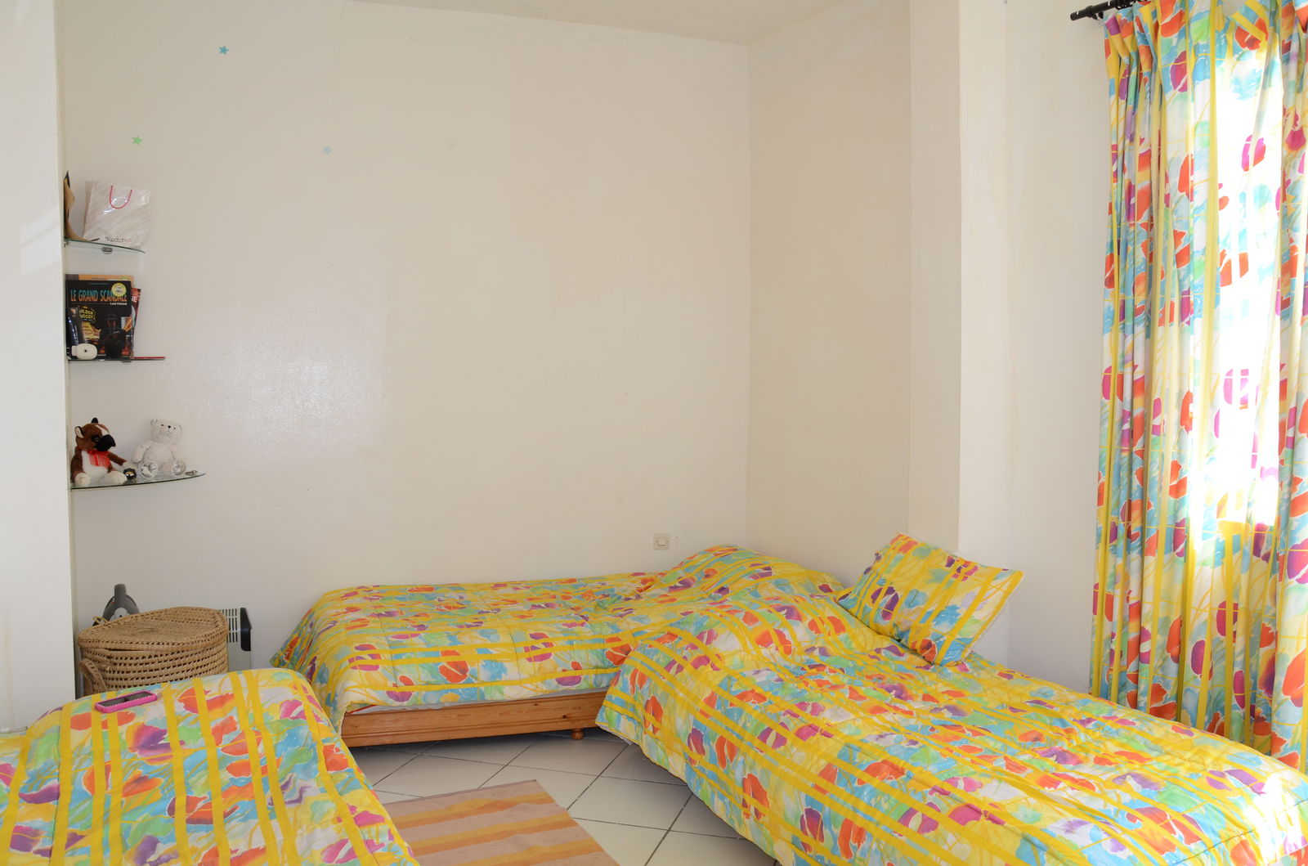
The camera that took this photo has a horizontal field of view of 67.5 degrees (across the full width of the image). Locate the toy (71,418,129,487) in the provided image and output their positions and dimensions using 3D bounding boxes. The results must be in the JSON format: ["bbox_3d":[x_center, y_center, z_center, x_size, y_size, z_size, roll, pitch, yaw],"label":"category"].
[{"bbox_3d":[-2.116,0.072,3.740,0.170,0.250,0.180,2,3,44],"label":"toy"}]

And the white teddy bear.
[{"bbox_3d":[-1.951,0.063,3.870,0.185,0.225,0.150,-2,3,-33],"label":"white teddy bear"}]

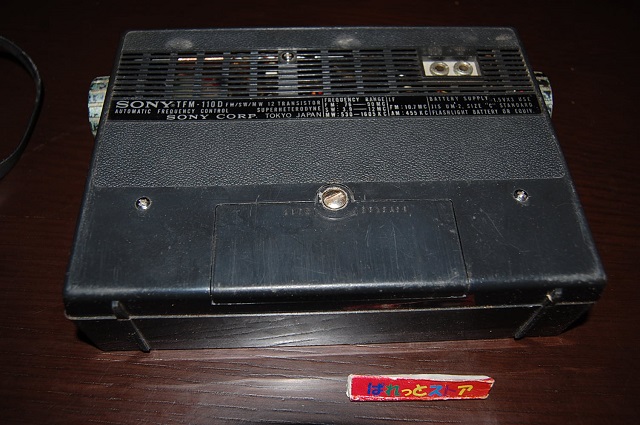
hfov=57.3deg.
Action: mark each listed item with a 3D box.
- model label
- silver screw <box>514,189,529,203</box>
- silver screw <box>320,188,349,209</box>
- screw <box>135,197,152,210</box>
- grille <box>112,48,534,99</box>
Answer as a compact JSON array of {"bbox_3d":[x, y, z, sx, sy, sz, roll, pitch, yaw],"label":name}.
[{"bbox_3d":[0.005,-0.055,0.306,0.225,0.001,0.014,-1,57,-3],"label":"model label"},{"bbox_3d":[0.096,-0.008,0.278,0.007,0.003,0.007,-1,57,-3],"label":"silver screw"},{"bbox_3d":[0.007,-0.006,0.274,0.012,0.004,0.012,-1,57,-3],"label":"silver screw"},{"bbox_3d":[-0.081,-0.004,0.269,0.007,0.003,0.007,-1,57,-3],"label":"screw"},{"bbox_3d":[0.003,-0.076,0.320,0.223,0.004,0.035,-1,57,-3],"label":"grille"}]

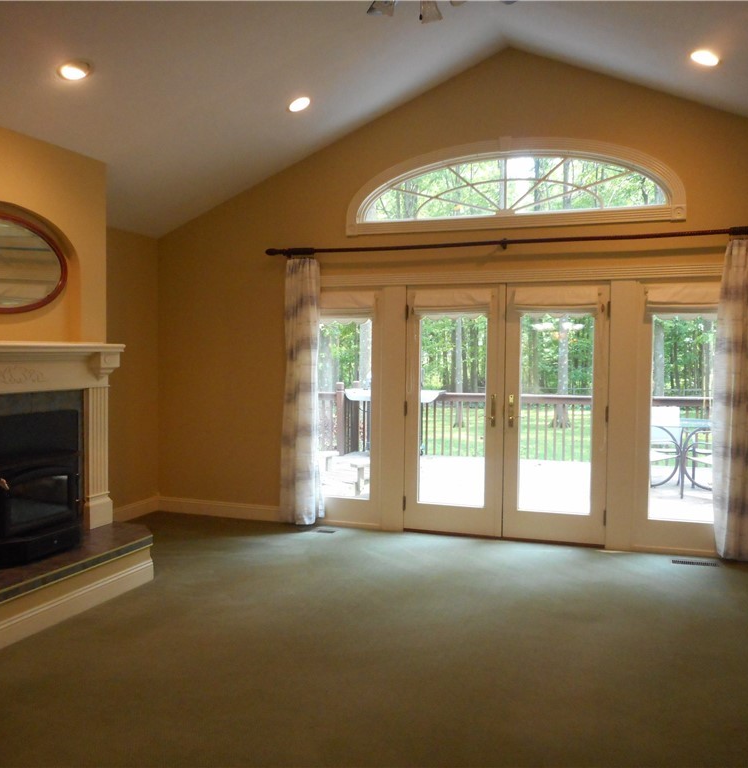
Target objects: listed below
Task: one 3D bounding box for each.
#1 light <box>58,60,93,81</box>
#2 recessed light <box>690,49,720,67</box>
[{"bbox_3d":[-1.623,-1.708,4.007,0.190,0.060,0.190,-23,-5,18],"label":"light"},{"bbox_3d":[2.013,-1.988,4.482,0.185,0.060,0.185,24,9,16],"label":"recessed light"}]

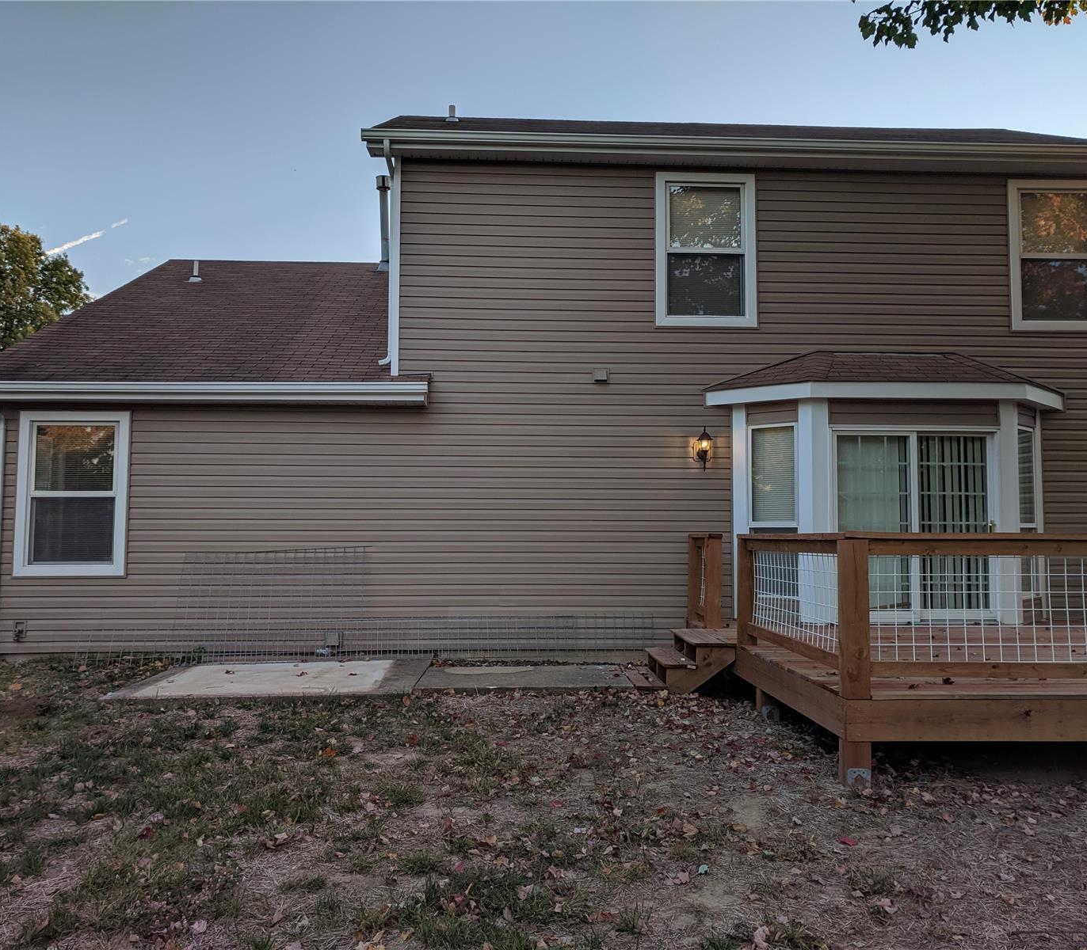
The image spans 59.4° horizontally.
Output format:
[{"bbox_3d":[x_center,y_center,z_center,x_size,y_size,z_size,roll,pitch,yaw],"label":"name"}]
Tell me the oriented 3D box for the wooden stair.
[{"bbox_3d":[1.321,1.712,8.816,0.620,0.430,1.250,0,-4,-3],"label":"wooden stair"}]

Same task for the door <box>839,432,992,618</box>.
[{"bbox_3d":[3.913,0.537,10.058,1.750,1.980,0.110,0,-4,-3],"label":"door"}]

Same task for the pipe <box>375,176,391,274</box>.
[{"bbox_3d":[-2.657,-4.167,15.790,0.230,1.660,0.230,0,-4,-3],"label":"pipe"}]

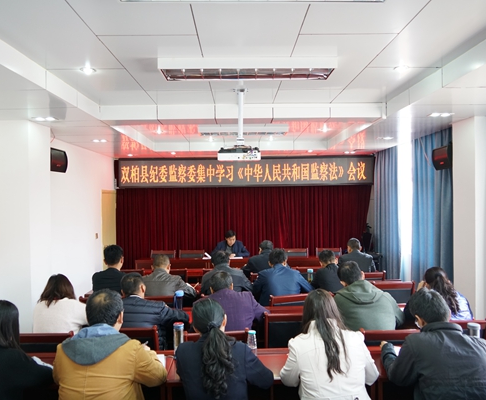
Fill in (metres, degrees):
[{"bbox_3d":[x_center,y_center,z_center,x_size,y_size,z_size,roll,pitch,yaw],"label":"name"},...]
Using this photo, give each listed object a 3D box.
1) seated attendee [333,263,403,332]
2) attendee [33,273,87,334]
[{"bbox_3d":[0.920,1.109,3.060,0.550,1.280,0.700,0,1,-3],"label":"seated attendee"},{"bbox_3d":[-1.320,1.149,3.060,0.500,1.200,0.680,0,1,5],"label":"attendee"}]

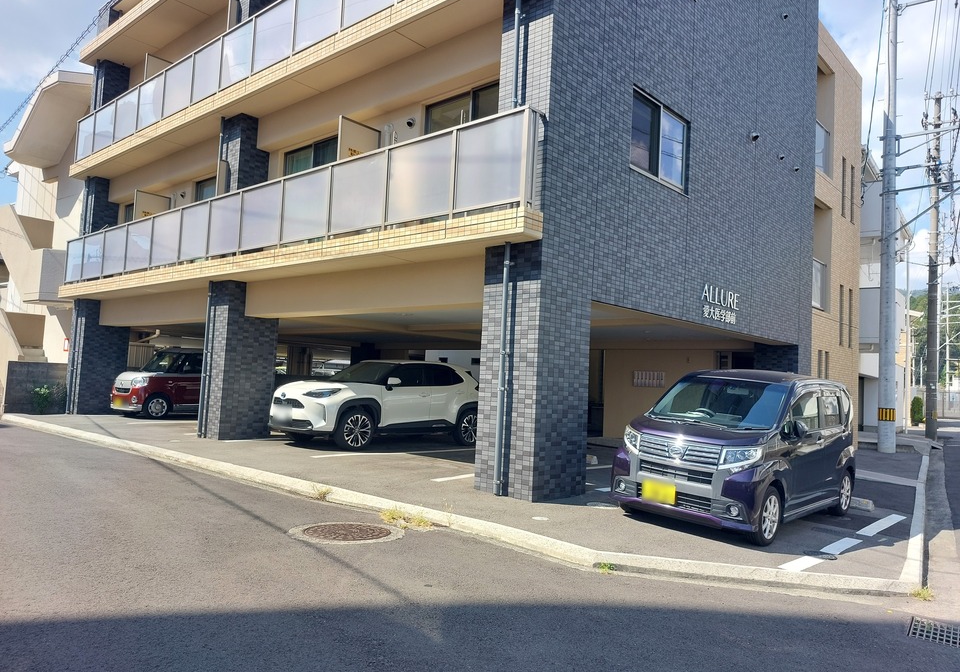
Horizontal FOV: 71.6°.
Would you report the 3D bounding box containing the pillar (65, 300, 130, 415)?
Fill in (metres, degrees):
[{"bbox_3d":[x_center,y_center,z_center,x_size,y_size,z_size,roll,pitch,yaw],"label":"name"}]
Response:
[{"bbox_3d":[-9.490,0.544,16.593,0.850,2.760,1.020,-1,-5,42],"label":"pillar"}]

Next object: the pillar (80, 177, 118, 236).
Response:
[{"bbox_3d":[-9.489,-2.657,16.648,0.850,2.350,0.600,-1,-5,42],"label":"pillar"}]

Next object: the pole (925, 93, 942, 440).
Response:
[{"bbox_3d":[14.233,-2.268,20.829,0.360,10.980,0.360,0,-5,42],"label":"pole"}]

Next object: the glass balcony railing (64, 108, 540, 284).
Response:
[{"bbox_3d":[-4.854,-1.839,11.854,14.500,1.090,0.200,0,-5,42],"label":"glass balcony railing"}]

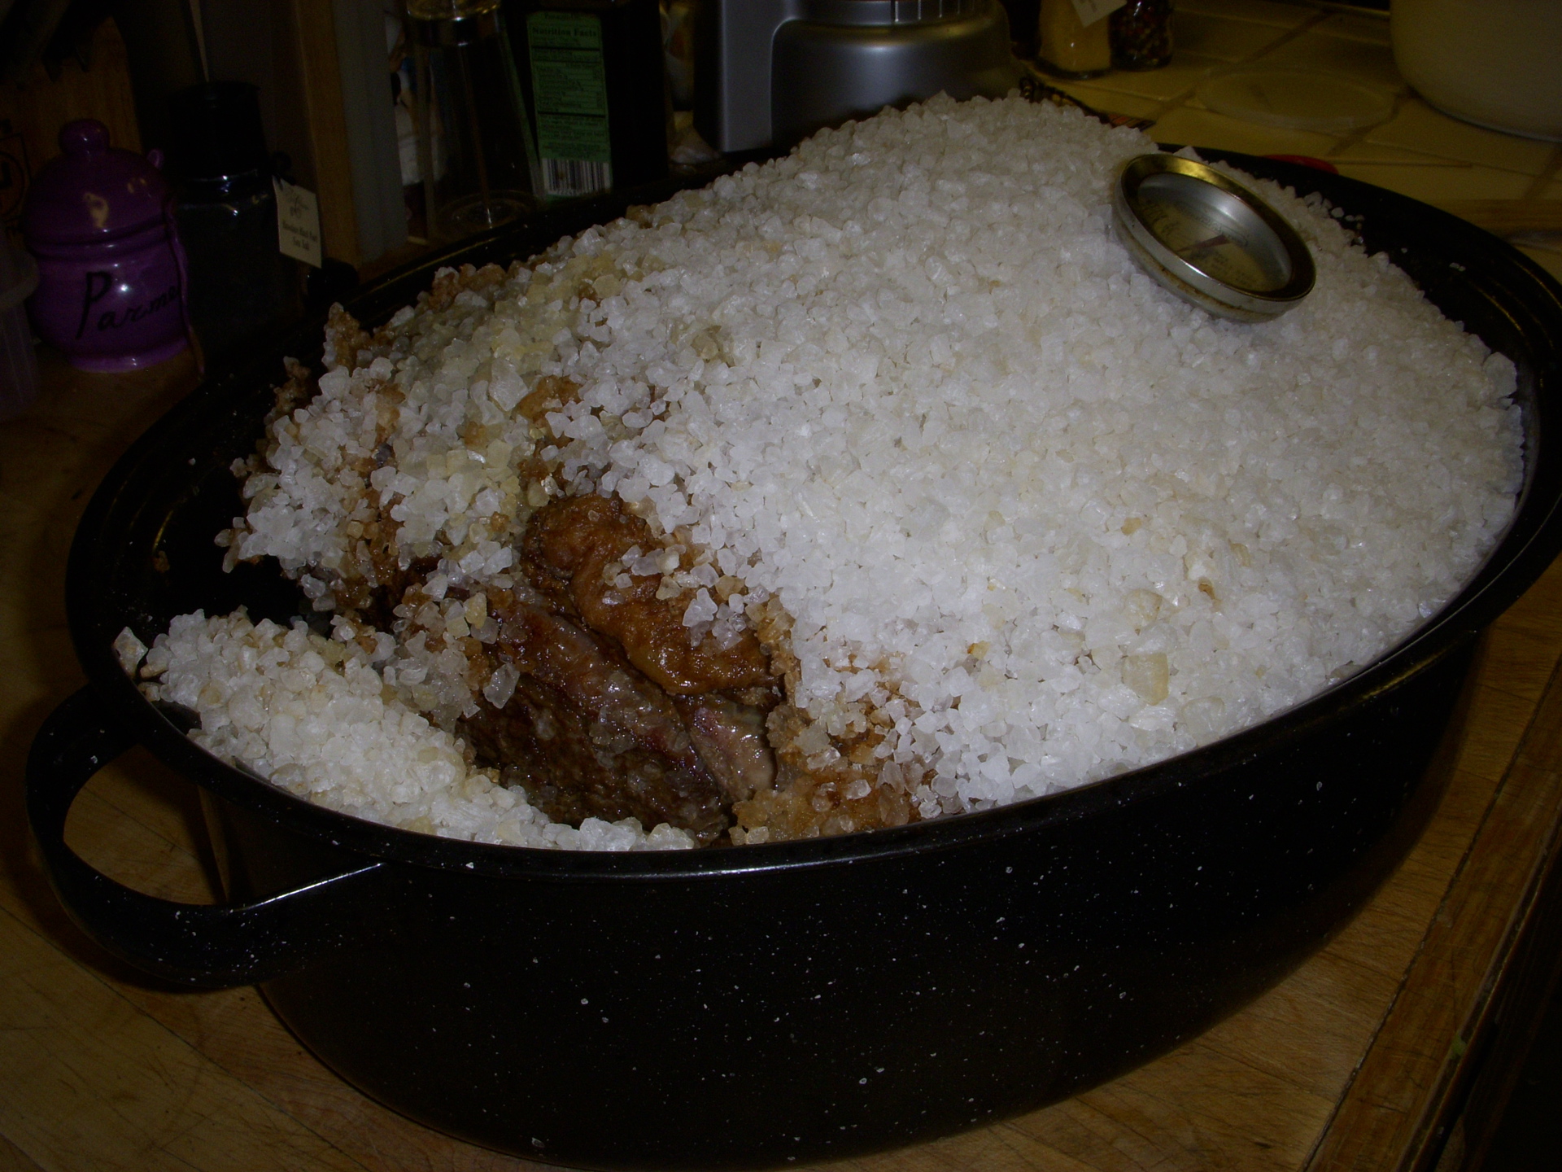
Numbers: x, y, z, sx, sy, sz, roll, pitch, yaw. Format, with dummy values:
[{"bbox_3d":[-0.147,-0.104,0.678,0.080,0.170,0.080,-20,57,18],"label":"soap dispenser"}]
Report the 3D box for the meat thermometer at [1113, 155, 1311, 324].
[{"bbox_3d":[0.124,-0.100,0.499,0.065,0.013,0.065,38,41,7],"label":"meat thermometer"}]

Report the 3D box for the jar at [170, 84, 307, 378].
[{"bbox_3d":[-0.221,-0.143,0.691,0.044,0.111,0.044,-9,34,-16],"label":"jar"}]

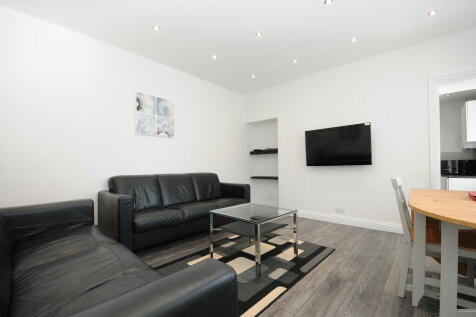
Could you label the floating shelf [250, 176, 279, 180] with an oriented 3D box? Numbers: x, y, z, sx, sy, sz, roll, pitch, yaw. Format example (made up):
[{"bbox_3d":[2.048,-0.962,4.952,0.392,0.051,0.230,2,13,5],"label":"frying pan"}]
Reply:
[{"bbox_3d":[0.668,0.450,4.491,0.808,0.044,0.197,-2,-2,41],"label":"floating shelf"}]

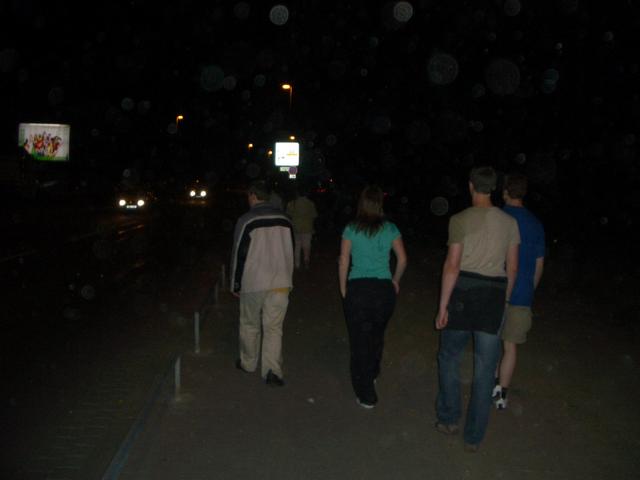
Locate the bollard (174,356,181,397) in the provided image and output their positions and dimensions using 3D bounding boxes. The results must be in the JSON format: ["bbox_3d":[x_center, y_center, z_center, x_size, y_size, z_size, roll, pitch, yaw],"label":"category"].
[{"bbox_3d":[-1.128,1.084,5.117,0.050,0.323,0.050,1,5,0],"label":"bollard"}]

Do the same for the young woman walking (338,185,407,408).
[{"bbox_3d":[0.404,0.429,5.004,0.500,1.679,0.400,0,5,-4],"label":"young woman walking"}]

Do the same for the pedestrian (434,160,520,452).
[{"bbox_3d":[1.030,0.433,4.230,0.530,1.804,0.470,0,5,-5],"label":"pedestrian"}]

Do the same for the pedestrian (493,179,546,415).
[{"bbox_3d":[1.537,0.384,5.012,0.460,1.790,0.440,0,5,-5],"label":"pedestrian"}]

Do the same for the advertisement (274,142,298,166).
[{"bbox_3d":[-2.588,-6.599,50.000,1.777,1.793,0.250,0,5,-4],"label":"advertisement"}]

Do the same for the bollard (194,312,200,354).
[{"bbox_3d":[-1.221,0.930,6.447,0.052,0.420,0.052,1,5,0],"label":"bollard"}]

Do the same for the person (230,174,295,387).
[{"bbox_3d":[-0.502,0.356,5.586,0.520,1.714,0.460,0,5,-13],"label":"person"}]

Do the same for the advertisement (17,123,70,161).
[{"bbox_3d":[-19.148,-6.770,45.000,3.567,2.733,0.400,0,5,-12],"label":"advertisement"}]

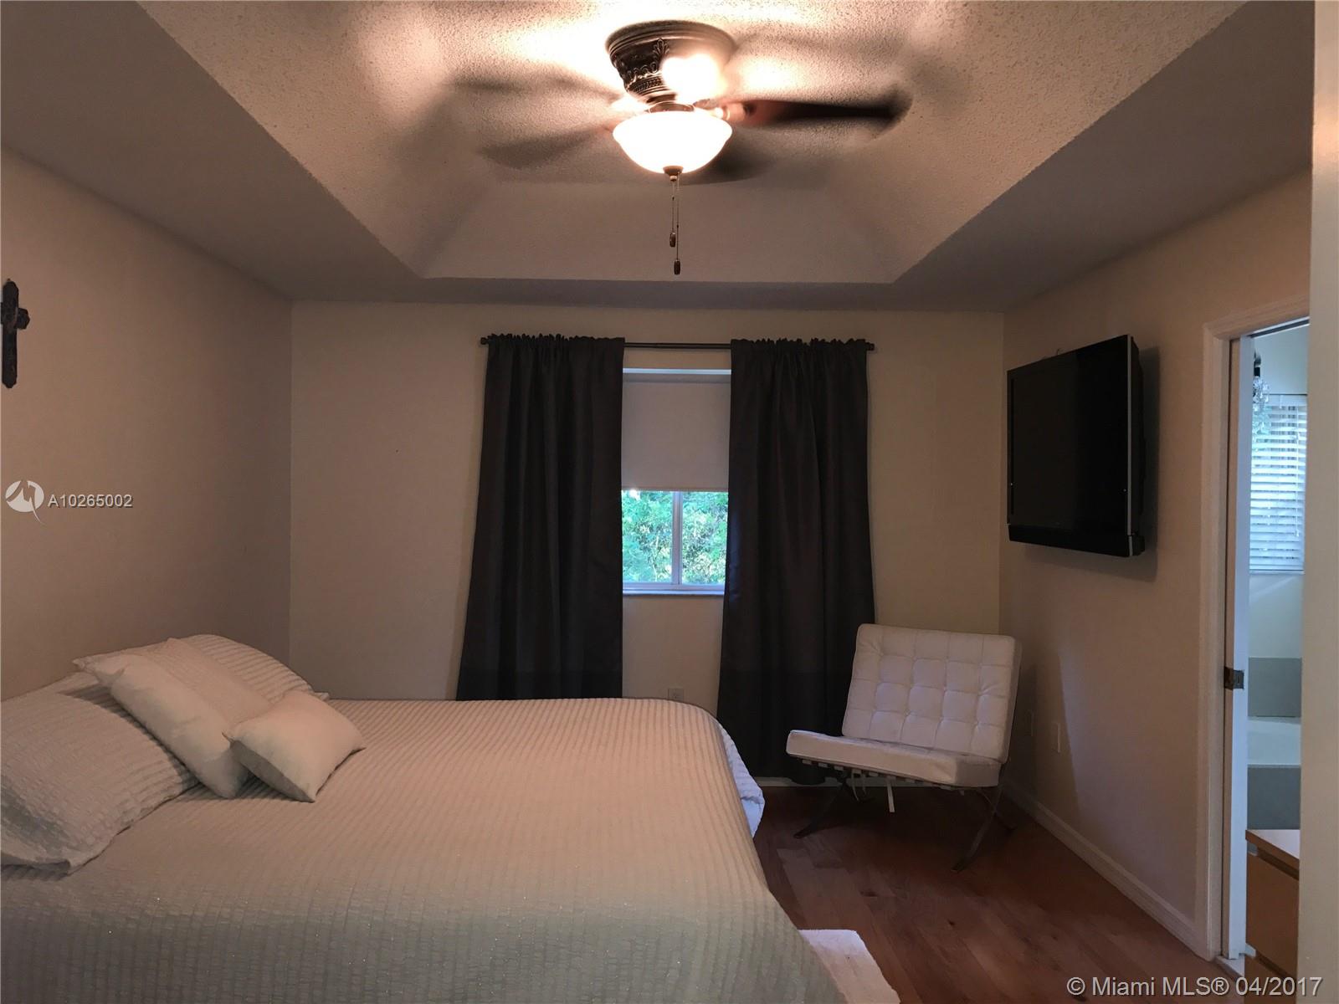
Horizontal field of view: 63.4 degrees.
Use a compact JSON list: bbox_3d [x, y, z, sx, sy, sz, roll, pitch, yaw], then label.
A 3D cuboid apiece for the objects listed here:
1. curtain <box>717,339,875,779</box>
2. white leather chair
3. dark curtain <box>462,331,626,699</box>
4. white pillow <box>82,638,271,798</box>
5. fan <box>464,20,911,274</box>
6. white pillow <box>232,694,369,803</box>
[{"bbox_3d":[0.647,0.298,5.435,0.811,2.223,0.130,1,1,-2],"label":"curtain"},{"bbox_3d":[1.062,1.041,4.838,0.765,0.870,0.800,1,1,35],"label":"white leather chair"},{"bbox_3d":[-0.649,0.269,5.393,0.836,2.206,0.130,1,1,-2],"label":"dark curtain"},{"bbox_3d":[-1.363,0.607,3.134,0.550,0.190,0.530,41,0,0],"label":"white pillow"},{"bbox_3d":[0.009,-0.980,3.115,1.320,0.643,1.320,1,1,-2],"label":"fan"},{"bbox_3d":[-1.065,0.693,3.125,0.340,0.140,0.390,37,8,0],"label":"white pillow"}]

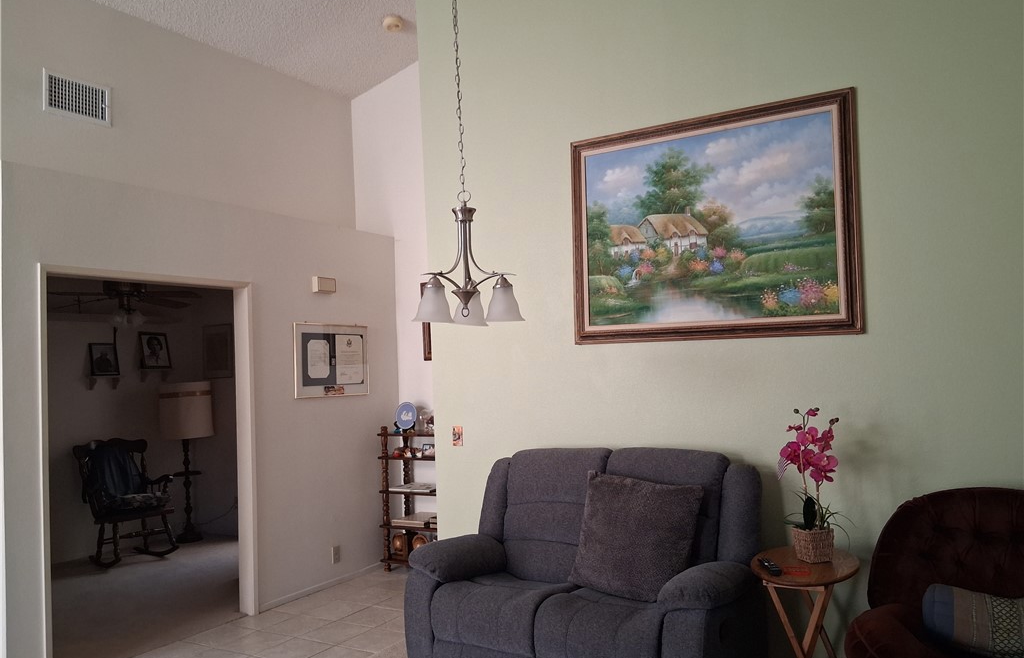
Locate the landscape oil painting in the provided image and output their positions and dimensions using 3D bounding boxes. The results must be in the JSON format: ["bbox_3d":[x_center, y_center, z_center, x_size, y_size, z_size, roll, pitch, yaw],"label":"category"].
[{"bbox_3d":[0.940,-0.490,3.771,1.405,1.090,0.050,-3,-3,32],"label":"landscape oil painting"}]

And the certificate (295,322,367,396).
[{"bbox_3d":[-1.281,0.226,5.536,0.030,0.508,0.715,-5,-4,32],"label":"certificate"}]

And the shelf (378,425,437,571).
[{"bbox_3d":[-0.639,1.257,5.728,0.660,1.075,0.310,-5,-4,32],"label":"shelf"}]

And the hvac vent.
[{"bbox_3d":[-2.529,-1.350,4.491,0.030,0.242,0.388,-5,-4,32],"label":"hvac vent"}]

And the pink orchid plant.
[{"bbox_3d":[1.250,0.593,3.231,0.235,0.528,0.190,-5,-4,32],"label":"pink orchid plant"}]

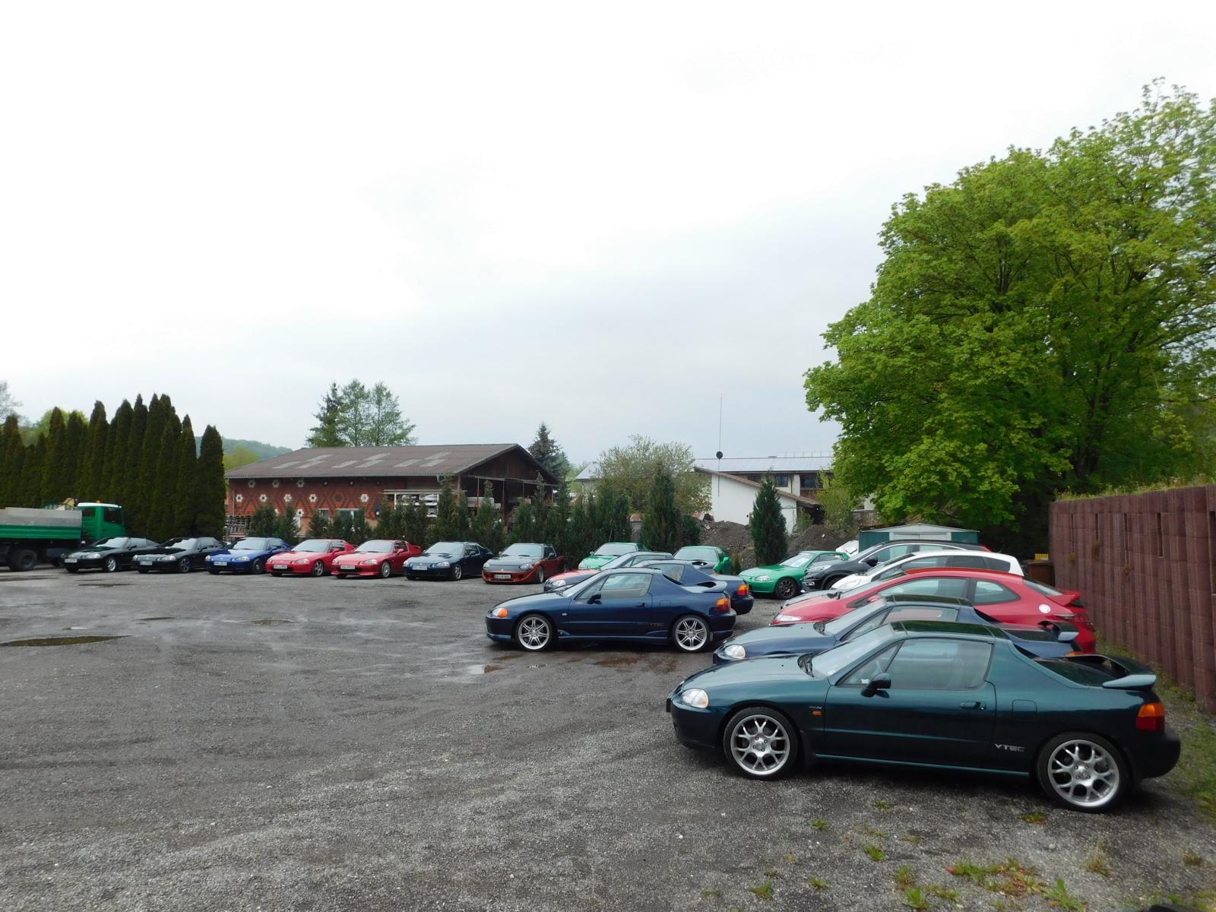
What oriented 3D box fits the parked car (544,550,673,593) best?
[{"bbox_3d":[0.540,2.880,20.300,4.000,1.240,1.710,0,-4,-2],"label":"parked car"}]

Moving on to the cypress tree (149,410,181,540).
[{"bbox_3d":[-18.494,1.332,36.588,1.300,6.400,1.300,3,-5,-27],"label":"cypress tree"}]

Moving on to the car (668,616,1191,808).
[{"bbox_3d":[2.570,2.070,7.630,4.000,1.230,1.720,-1,-4,15],"label":"car"}]

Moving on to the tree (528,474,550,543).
[{"bbox_3d":[-2.626,2.536,33.102,0.950,3.750,0.950,1,-4,-4],"label":"tree"}]

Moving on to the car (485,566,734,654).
[{"bbox_3d":[0.079,2.426,14.230,4.000,1.240,1.710,0,-4,-1],"label":"car"}]

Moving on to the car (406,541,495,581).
[{"bbox_3d":[-4.979,3.344,28.339,1.710,1.250,4.000,-1,-4,17],"label":"car"}]

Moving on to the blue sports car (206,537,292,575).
[{"bbox_3d":[-12.139,3.453,30.584,1.710,1.250,4.000,-1,-4,14],"label":"blue sports car"}]

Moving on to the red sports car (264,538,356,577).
[{"bbox_3d":[-10.088,3.554,30.767,1.710,1.260,4.000,-1,-4,17],"label":"red sports car"}]

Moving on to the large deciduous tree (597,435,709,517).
[{"bbox_3d":[2.353,2.019,45.968,5.800,6.300,5.600,0,-4,3],"label":"large deciduous tree"}]

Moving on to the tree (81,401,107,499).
[{"bbox_3d":[-21.933,1.125,37.499,1.200,6.700,1.200,3,-4,-30],"label":"tree"}]

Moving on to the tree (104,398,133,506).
[{"bbox_3d":[-23.399,1.103,42.244,1.410,7.600,1.410,2,-4,-29],"label":"tree"}]

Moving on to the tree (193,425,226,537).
[{"bbox_3d":[-16.327,1.606,35.967,1.350,5.600,1.350,2,-4,-24],"label":"tree"}]

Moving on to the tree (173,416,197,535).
[{"bbox_3d":[-19.518,1.497,40.712,1.140,6.620,1.140,2,-4,-26],"label":"tree"}]

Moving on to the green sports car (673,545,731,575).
[{"bbox_3d":[2.683,3.195,25.446,1.710,1.250,4.000,-1,-4,15],"label":"green sports car"}]

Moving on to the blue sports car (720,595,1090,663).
[{"bbox_3d":[3.228,2.209,9.976,4.000,1.260,1.720,2,-4,9],"label":"blue sports car"}]

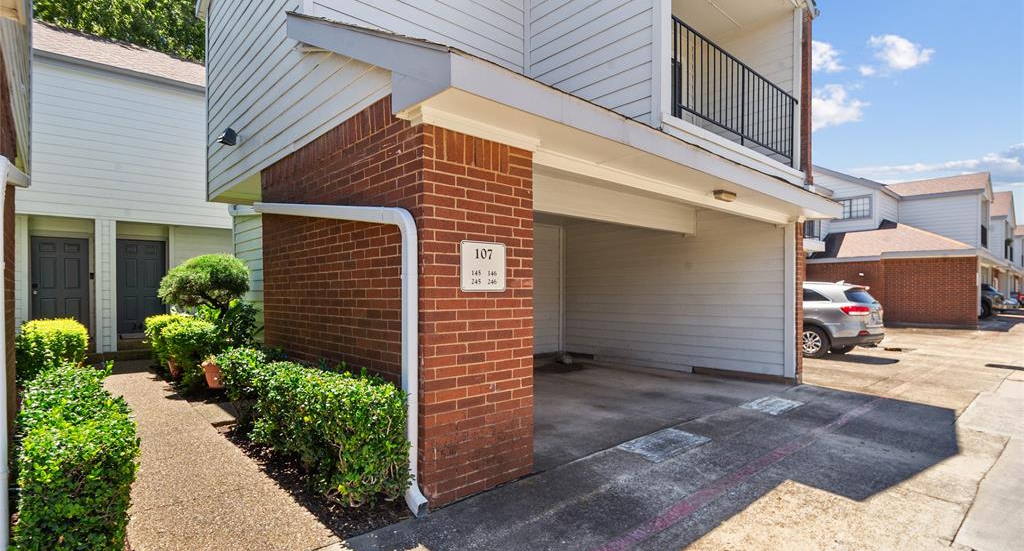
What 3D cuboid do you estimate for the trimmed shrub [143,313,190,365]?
[{"bbox_3d":[-5.971,1.147,8.400,0.750,0.960,0.750,2,-3,-43],"label":"trimmed shrub"}]

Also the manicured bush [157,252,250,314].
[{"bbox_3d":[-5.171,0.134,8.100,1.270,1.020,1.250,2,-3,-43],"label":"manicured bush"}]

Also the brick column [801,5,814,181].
[{"bbox_3d":[4.710,-2.866,7.780,0.230,2.800,0.230,2,-3,-43],"label":"brick column"}]

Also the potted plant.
[{"bbox_3d":[-4.618,1.506,7.500,0.360,0.510,0.360,2,-3,-43],"label":"potted plant"}]

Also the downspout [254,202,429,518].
[{"bbox_3d":[-1.762,0.361,4.330,0.120,2.500,3.550,2,-3,-43],"label":"downspout"}]

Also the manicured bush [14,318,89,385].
[{"bbox_3d":[-8.023,1.356,8.400,0.980,1.050,0.980,2,-3,-43],"label":"manicured bush"}]

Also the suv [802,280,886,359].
[{"bbox_3d":[6.390,1.040,12.360,1.890,1.690,4.760,2,-3,-43],"label":"suv"}]

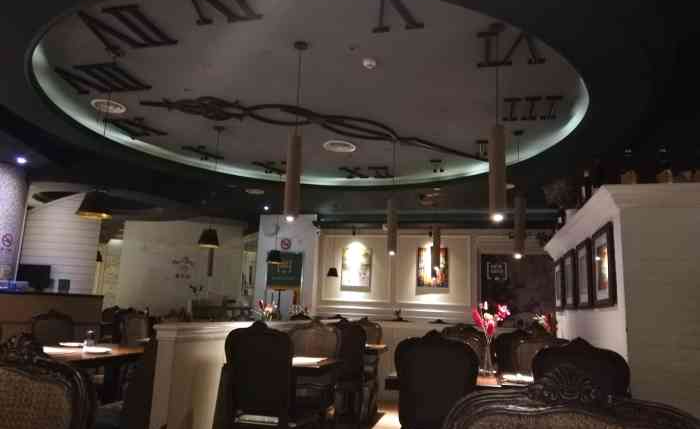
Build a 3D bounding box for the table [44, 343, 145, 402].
[{"bbox_3d":[-2.066,1.479,4.103,0.800,0.760,1.200,0,-10,14],"label":"table"}]

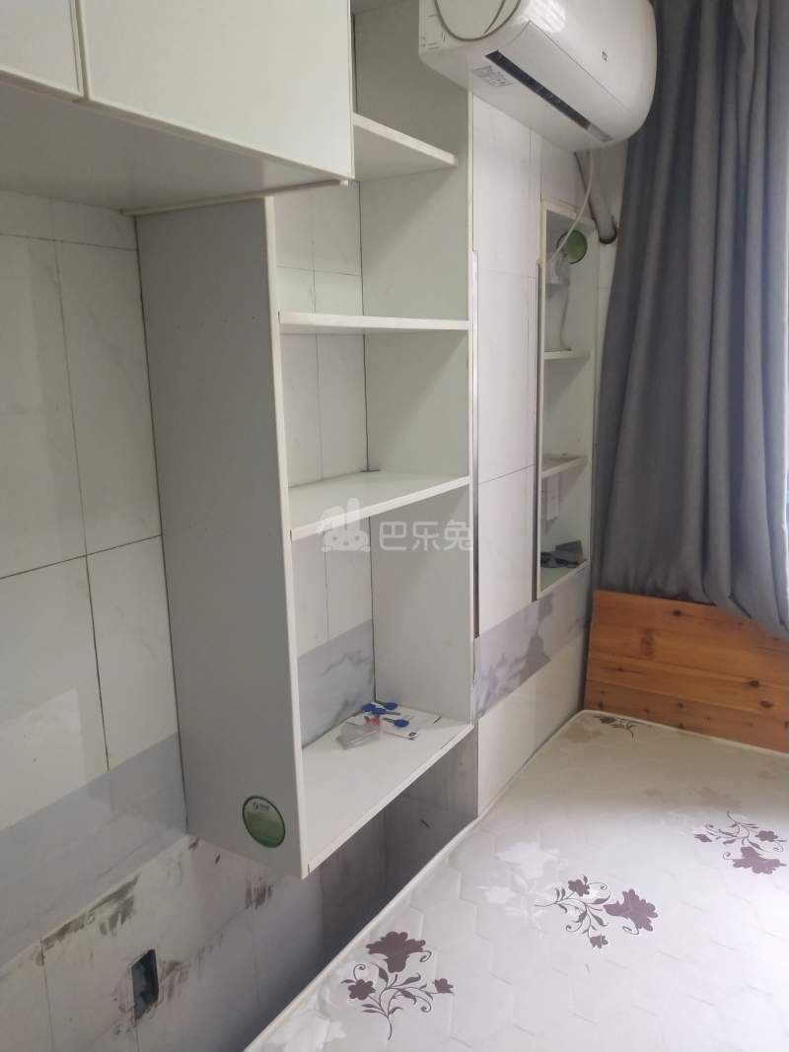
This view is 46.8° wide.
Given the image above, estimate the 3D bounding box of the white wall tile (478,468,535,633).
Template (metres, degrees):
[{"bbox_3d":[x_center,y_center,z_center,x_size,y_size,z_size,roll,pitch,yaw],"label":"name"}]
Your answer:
[{"bbox_3d":[0.250,0.048,2.110,0.030,0.338,0.320,5,13,30],"label":"white wall tile"}]

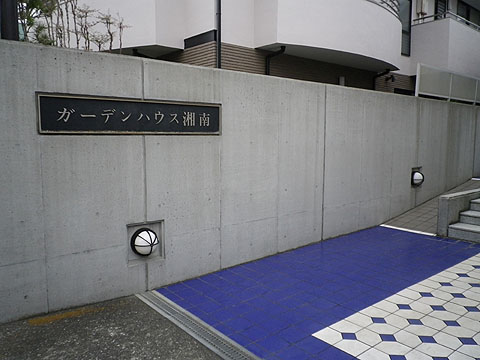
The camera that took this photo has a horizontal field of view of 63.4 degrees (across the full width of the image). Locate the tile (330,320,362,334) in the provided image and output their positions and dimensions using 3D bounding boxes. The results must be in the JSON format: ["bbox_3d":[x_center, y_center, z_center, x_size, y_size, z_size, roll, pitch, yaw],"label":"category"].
[{"bbox_3d":[0.840,1.169,3.065,0.195,0.012,0.195,-6,8,-38],"label":"tile"}]

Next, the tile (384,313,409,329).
[{"bbox_3d":[1.277,1.154,3.162,0.195,0.012,0.195,-6,8,-38],"label":"tile"}]

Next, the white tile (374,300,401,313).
[{"bbox_3d":[1.311,1.124,3.439,0.195,0.012,0.195,-6,8,-38],"label":"white tile"}]

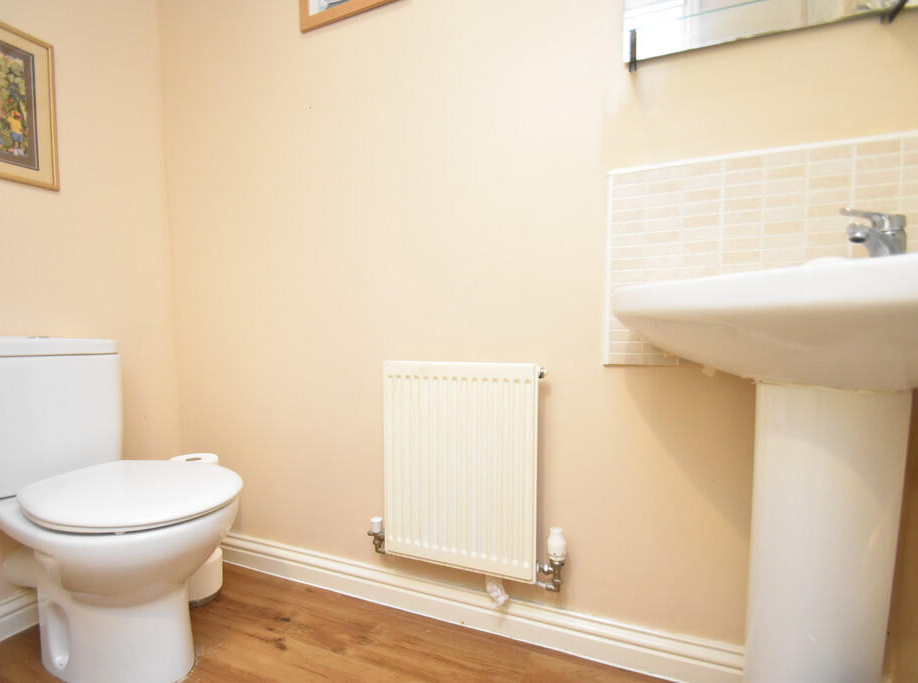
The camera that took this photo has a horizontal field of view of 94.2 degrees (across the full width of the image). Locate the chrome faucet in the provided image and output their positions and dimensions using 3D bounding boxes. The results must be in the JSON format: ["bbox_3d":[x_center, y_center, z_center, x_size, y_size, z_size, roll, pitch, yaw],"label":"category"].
[{"bbox_3d":[0.662,-0.149,0.684,0.158,0.107,0.048,-2,3,-24],"label":"chrome faucet"}]

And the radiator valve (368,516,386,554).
[{"bbox_3d":[-0.216,0.518,1.138,0.059,0.099,0.040,0,3,21],"label":"radiator valve"}]

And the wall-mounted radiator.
[{"bbox_3d":[0.007,0.295,1.042,0.382,0.500,0.065,0,3,21],"label":"wall-mounted radiator"}]

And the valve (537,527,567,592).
[{"bbox_3d":[0.212,0.496,0.970,0.063,0.146,0.052,0,3,21],"label":"valve"}]

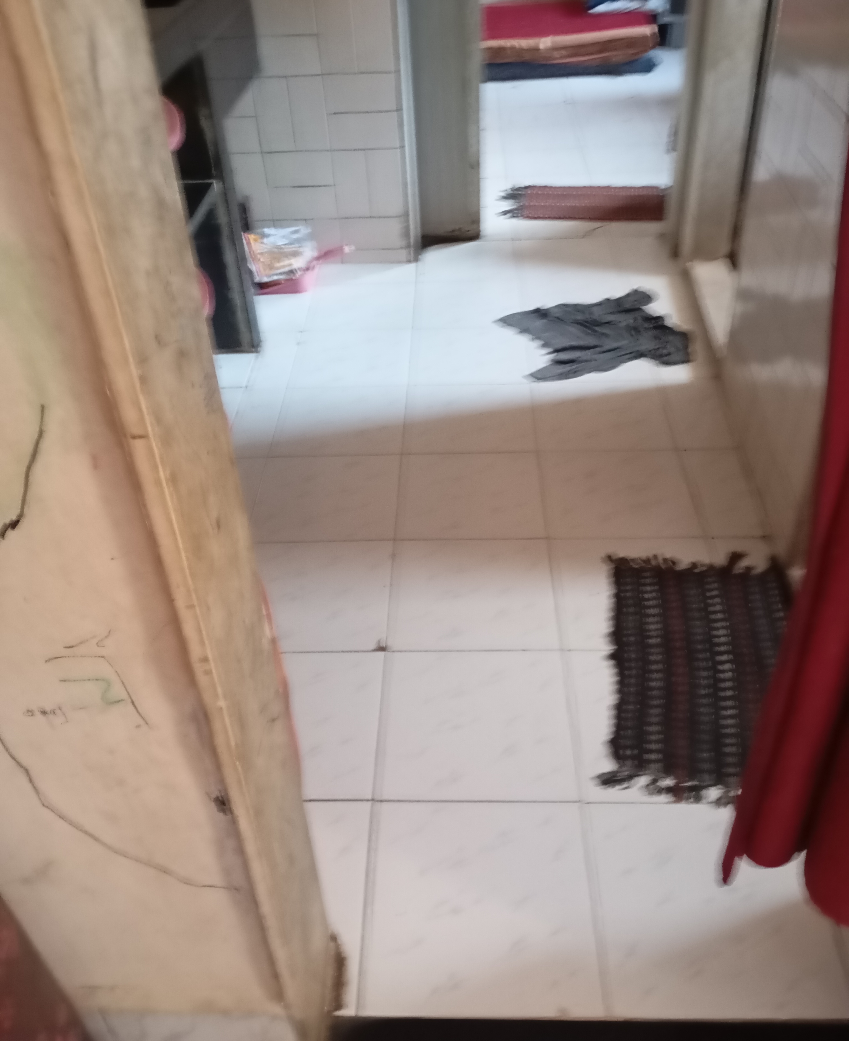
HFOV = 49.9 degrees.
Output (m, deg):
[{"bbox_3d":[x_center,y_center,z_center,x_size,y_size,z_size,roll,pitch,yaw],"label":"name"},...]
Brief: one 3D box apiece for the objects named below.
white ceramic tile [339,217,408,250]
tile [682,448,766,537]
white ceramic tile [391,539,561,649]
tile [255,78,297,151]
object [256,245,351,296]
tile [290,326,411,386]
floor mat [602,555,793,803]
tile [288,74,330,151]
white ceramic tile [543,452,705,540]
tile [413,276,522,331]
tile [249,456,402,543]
[{"bbox_3d":[-0.161,-0.883,2.815,0.202,0.101,0.010,0,39,4],"label":"white ceramic tile"},{"bbox_3d":[0.622,-0.059,1.910,0.122,0.010,0.297,-1,39,3],"label":"tile"},{"bbox_3d":[0.090,0.136,1.694,0.304,0.010,0.299,-1,39,3],"label":"white ceramic tile"},{"bbox_3d":[-0.428,-1.155,2.607,0.100,0.200,0.010,-1,39,2],"label":"tile"},{"bbox_3d":[-0.361,-0.780,2.770,0.300,0.095,0.205,-1,39,2],"label":"object"},{"bbox_3d":[-0.189,-0.425,2.402,0.300,0.010,0.300,-1,39,2],"label":"tile"},{"bbox_3d":[0.472,0.237,1.526,0.320,0.012,0.510,4,39,8],"label":"floor mat"},{"bbox_3d":[-0.328,-1.159,2.605,0.099,0.200,0.010,-1,39,3],"label":"tile"},{"bbox_3d":[0.400,-0.055,1.910,0.300,0.010,0.300,-1,39,2],"label":"white ceramic tile"},{"bbox_3d":[0.123,-0.617,2.622,0.304,0.010,0.299,-1,39,3],"label":"tile"},{"bbox_3d":[-0.205,-0.047,1.941,0.304,0.010,0.299,-1,39,3],"label":"tile"}]

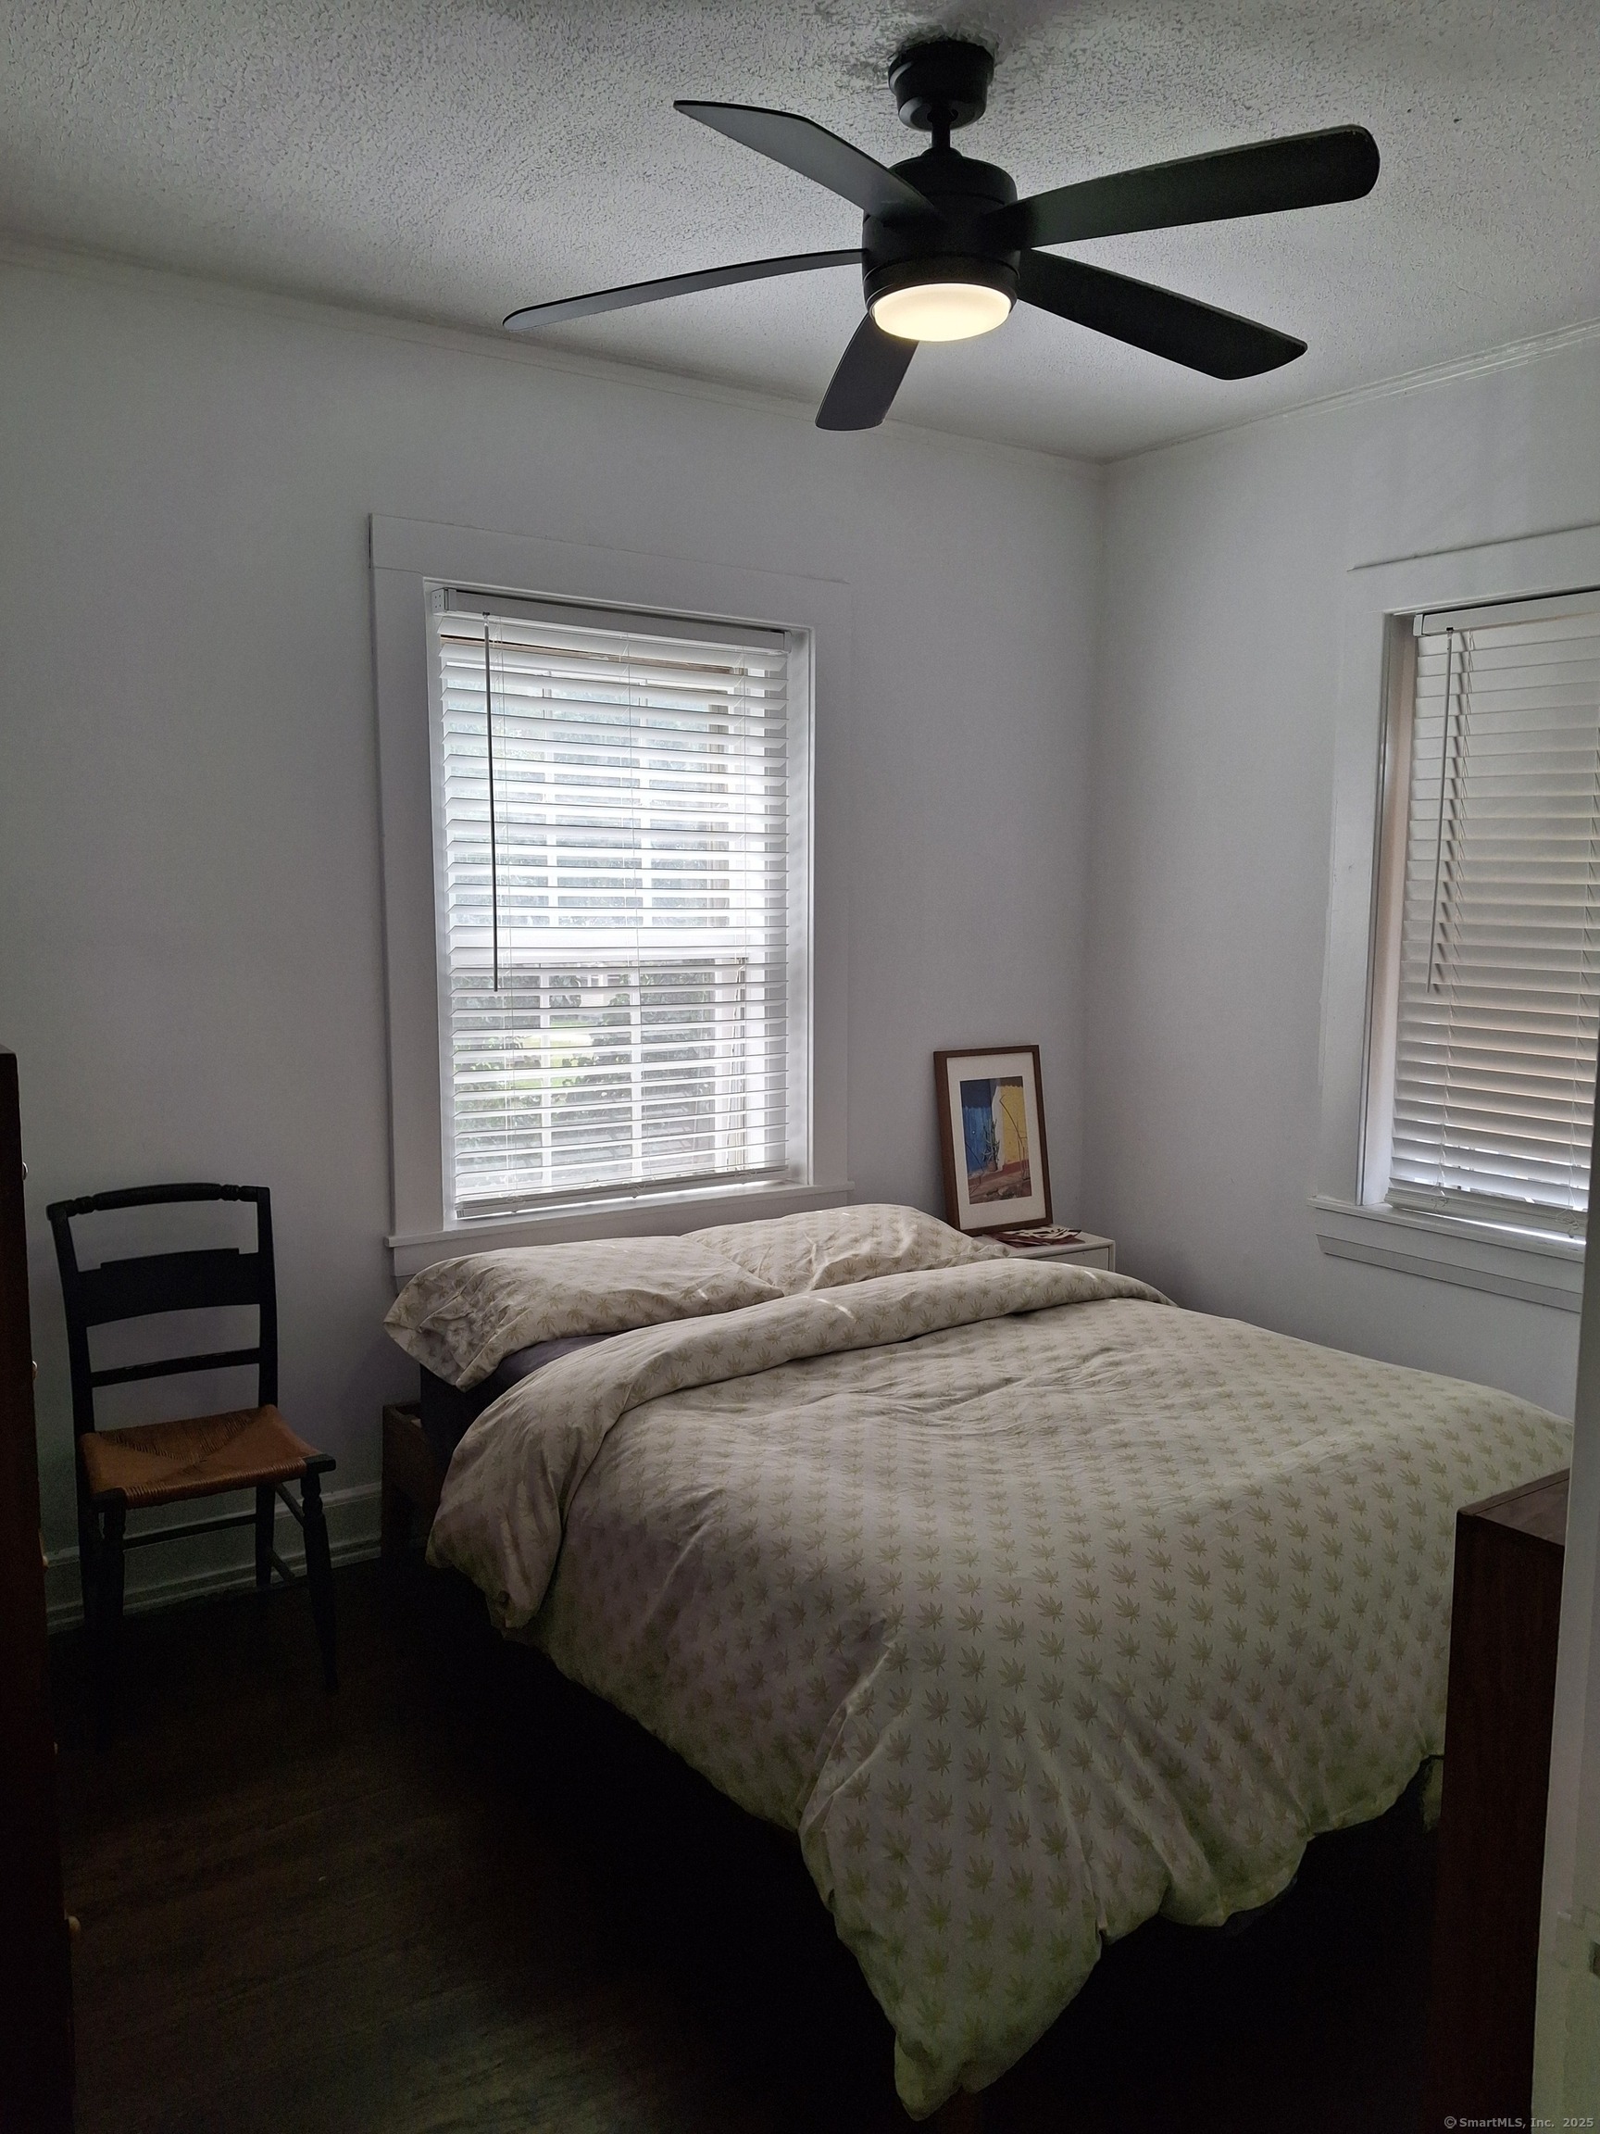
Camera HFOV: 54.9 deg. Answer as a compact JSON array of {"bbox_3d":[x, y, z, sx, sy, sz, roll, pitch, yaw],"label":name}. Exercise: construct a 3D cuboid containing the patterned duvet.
[{"bbox_3d":[0.362,0.741,2.589,1.534,0.533,1.490,-4,8,-33],"label":"patterned duvet"}]

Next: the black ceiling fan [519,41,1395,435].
[{"bbox_3d":[0.210,-1.211,2.156,1.240,0.350,1.240,-4,8,-33],"label":"black ceiling fan"}]

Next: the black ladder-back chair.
[{"bbox_3d":[-1.086,0.673,2.741,0.413,0.878,0.454,-4,8,-33],"label":"black ladder-back chair"}]

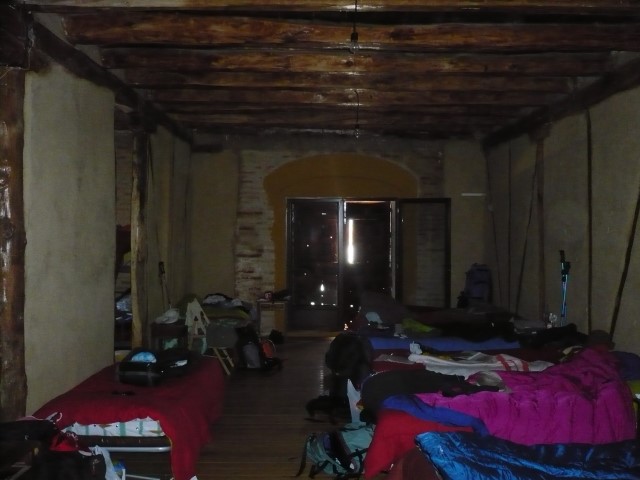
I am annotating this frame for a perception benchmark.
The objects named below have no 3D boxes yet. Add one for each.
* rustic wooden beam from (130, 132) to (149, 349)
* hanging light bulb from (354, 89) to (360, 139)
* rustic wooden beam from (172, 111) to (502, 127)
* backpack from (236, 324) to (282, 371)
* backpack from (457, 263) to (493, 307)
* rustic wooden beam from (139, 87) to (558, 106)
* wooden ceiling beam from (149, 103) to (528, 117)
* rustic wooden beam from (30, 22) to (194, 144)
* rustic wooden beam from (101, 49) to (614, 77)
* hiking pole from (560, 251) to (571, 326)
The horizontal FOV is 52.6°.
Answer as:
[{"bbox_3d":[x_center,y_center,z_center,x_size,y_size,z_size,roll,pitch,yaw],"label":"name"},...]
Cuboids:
[{"bbox_3d":[-1.771,0.123,6.350,0.150,2.350,0.150,0,2,1],"label":"rustic wooden beam"},{"bbox_3d":[0.371,-1.251,6.400,0.060,0.490,0.060,0,2,1],"label":"hanging light bulb"},{"bbox_3d":[0.219,-1.514,8.100,4.200,0.170,0.170,0,2,1],"label":"rustic wooden beam"},{"bbox_3d":[-0.676,1.174,7.000,0.480,0.530,0.350,0,2,-14],"label":"backpack"},{"bbox_3d":[2.053,0.605,8.600,0.440,0.620,0.320,0,2,1],"label":"backpack"},{"bbox_3d":[0.324,-1.475,6.650,4.250,0.170,0.170,0,2,1],"label":"rustic wooden beam"},{"bbox_3d":[0.268,-1.494,7.380,4.200,0.170,0.170,0,2,1],"label":"wooden ceiling beam"},{"bbox_3d":[-1.830,-1.310,6.500,0.210,0.210,5.000,0,2,1],"label":"rustic wooden beam"},{"bbox_3d":[0.304,-1.437,5.250,4.200,0.170,0.170,0,2,1],"label":"rustic wooden beam"},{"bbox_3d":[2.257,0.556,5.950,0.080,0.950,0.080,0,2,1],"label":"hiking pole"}]

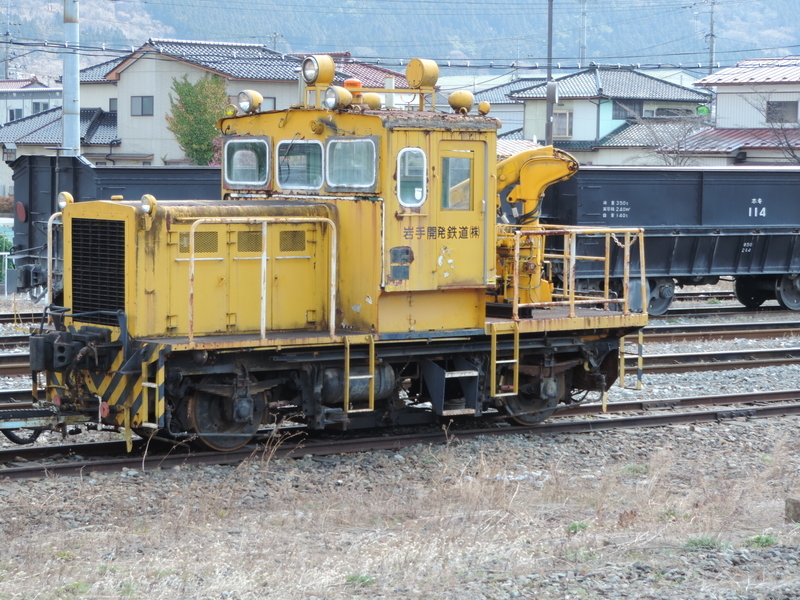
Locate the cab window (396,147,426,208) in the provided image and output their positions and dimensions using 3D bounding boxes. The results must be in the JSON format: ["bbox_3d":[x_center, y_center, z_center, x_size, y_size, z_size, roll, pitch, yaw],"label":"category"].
[{"bbox_3d":[0.111,-1.086,20.467,0.326,0.531,0.050,-2,4,-35],"label":"cab window"}]

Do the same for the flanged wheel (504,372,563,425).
[{"bbox_3d":[1.237,0.874,22.278,0.750,0.750,0.140,-2,4,-35],"label":"flanged wheel"}]

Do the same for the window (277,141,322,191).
[{"bbox_3d":[-0.923,-1.248,21.367,0.050,0.457,0.820,-2,4,-35],"label":"window"}]

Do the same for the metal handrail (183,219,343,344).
[{"bbox_3d":[-1.146,-0.170,19.638,1.467,1.048,0.050,-2,4,-35],"label":"metal handrail"}]

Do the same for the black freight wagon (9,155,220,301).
[{"bbox_3d":[-1.900,-0.874,34.876,8.100,2.620,2.800,-2,4,-32],"label":"black freight wagon"}]

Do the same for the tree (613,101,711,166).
[{"bbox_3d":[7.938,-3.880,69.760,3.000,4.400,3.000,0,4,0],"label":"tree"}]

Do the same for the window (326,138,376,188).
[{"bbox_3d":[-0.437,-1.219,20.678,0.050,0.433,0.800,-2,4,-35],"label":"window"}]

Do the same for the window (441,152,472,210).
[{"bbox_3d":[0.515,-1.059,20.753,0.363,0.520,0.050,-2,4,-35],"label":"window"}]

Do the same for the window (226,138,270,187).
[{"bbox_3d":[-1.469,-1.313,22.139,0.050,0.438,0.826,-2,4,-35],"label":"window"}]

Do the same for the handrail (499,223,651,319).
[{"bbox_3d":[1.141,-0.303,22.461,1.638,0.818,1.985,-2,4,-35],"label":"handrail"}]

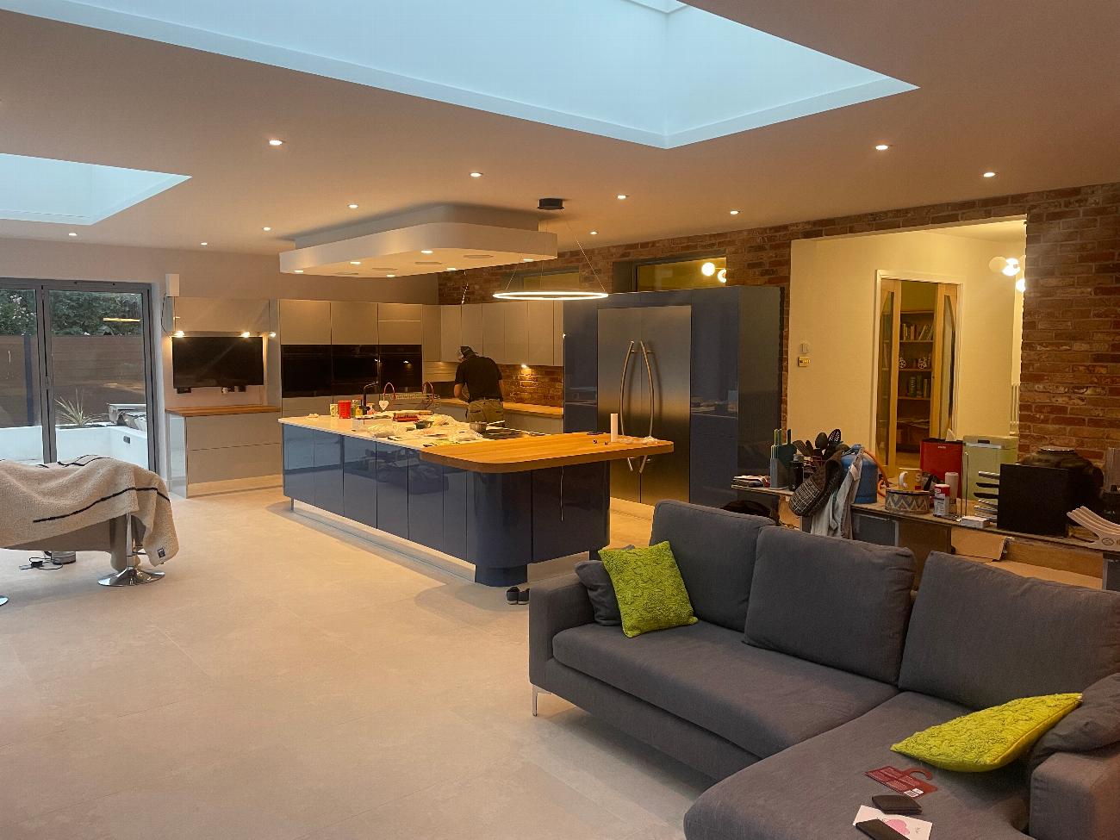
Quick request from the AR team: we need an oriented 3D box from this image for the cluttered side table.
[{"bbox_3d":[2.059,0.871,4.614,0.600,0.760,2.320,-4,7,-40],"label":"cluttered side table"}]

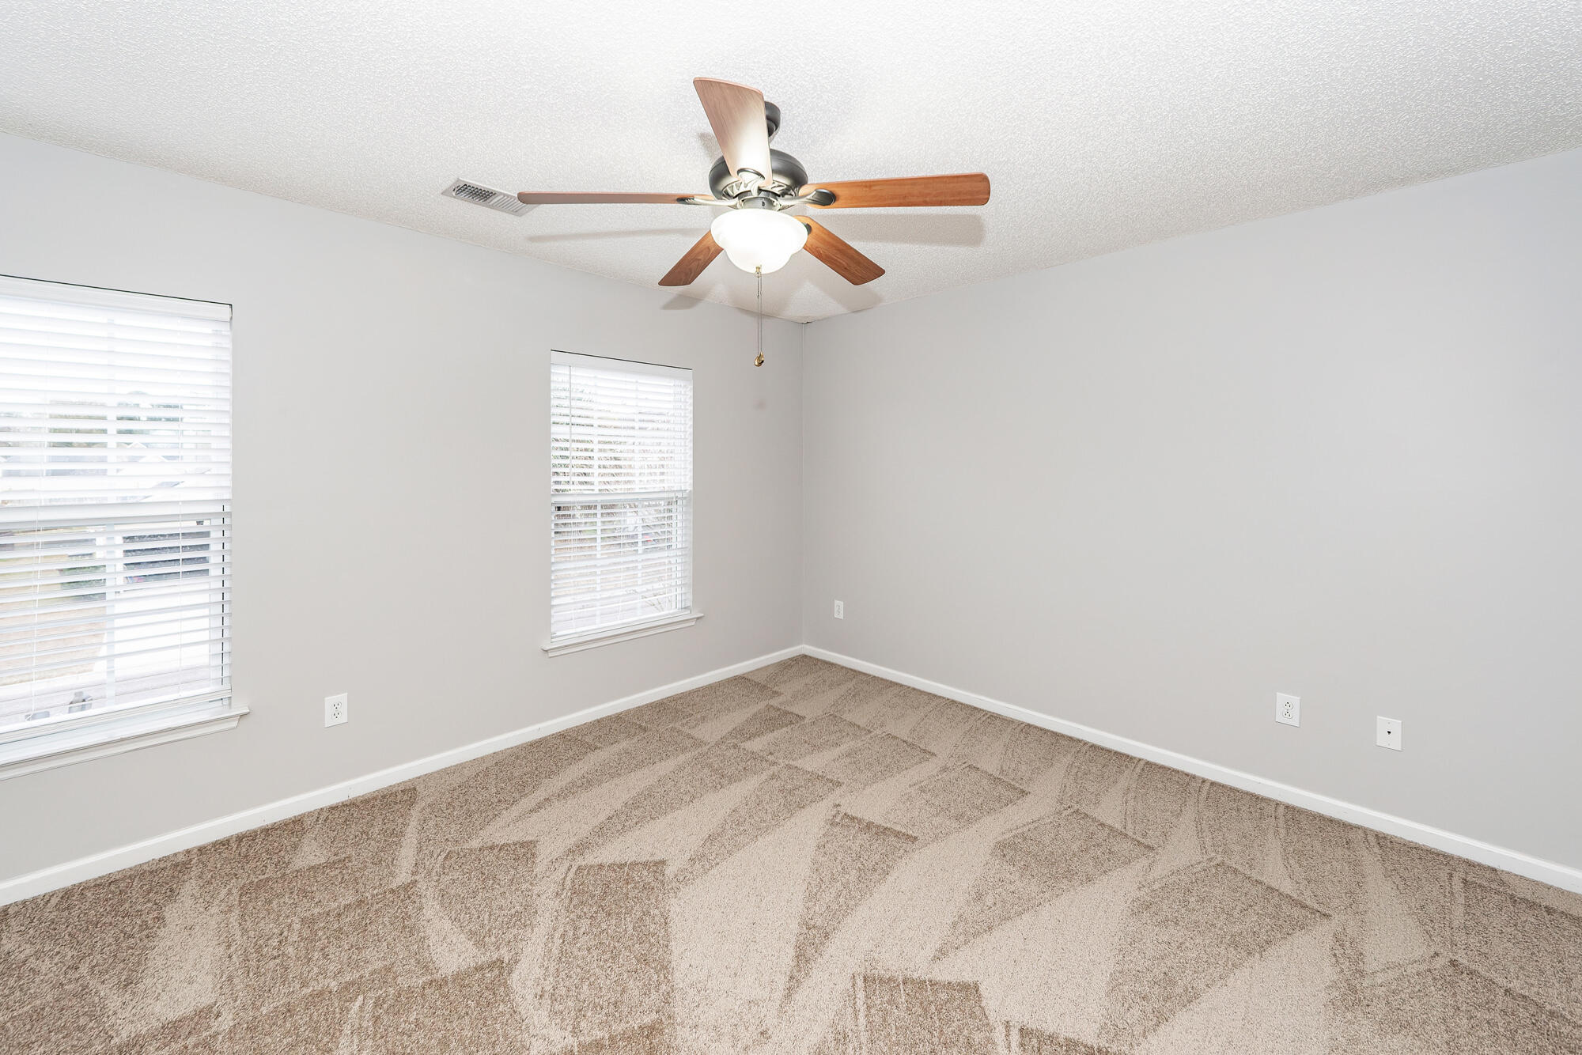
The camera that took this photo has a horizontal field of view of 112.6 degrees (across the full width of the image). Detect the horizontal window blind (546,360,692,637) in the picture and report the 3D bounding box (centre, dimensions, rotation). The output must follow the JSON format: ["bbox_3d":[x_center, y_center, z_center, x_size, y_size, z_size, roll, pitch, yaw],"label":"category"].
[{"bbox_3d":[-0.955,-0.196,3.070,0.850,1.520,0.060,-3,5,-41],"label":"horizontal window blind"}]

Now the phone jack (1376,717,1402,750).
[{"bbox_3d":[2.326,0.802,2.050,0.069,0.114,0.011,3,5,41],"label":"phone jack"}]

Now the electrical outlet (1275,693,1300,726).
[{"bbox_3d":[2.092,0.769,2.220,0.077,0.124,0.012,3,5,41],"label":"electrical outlet"}]

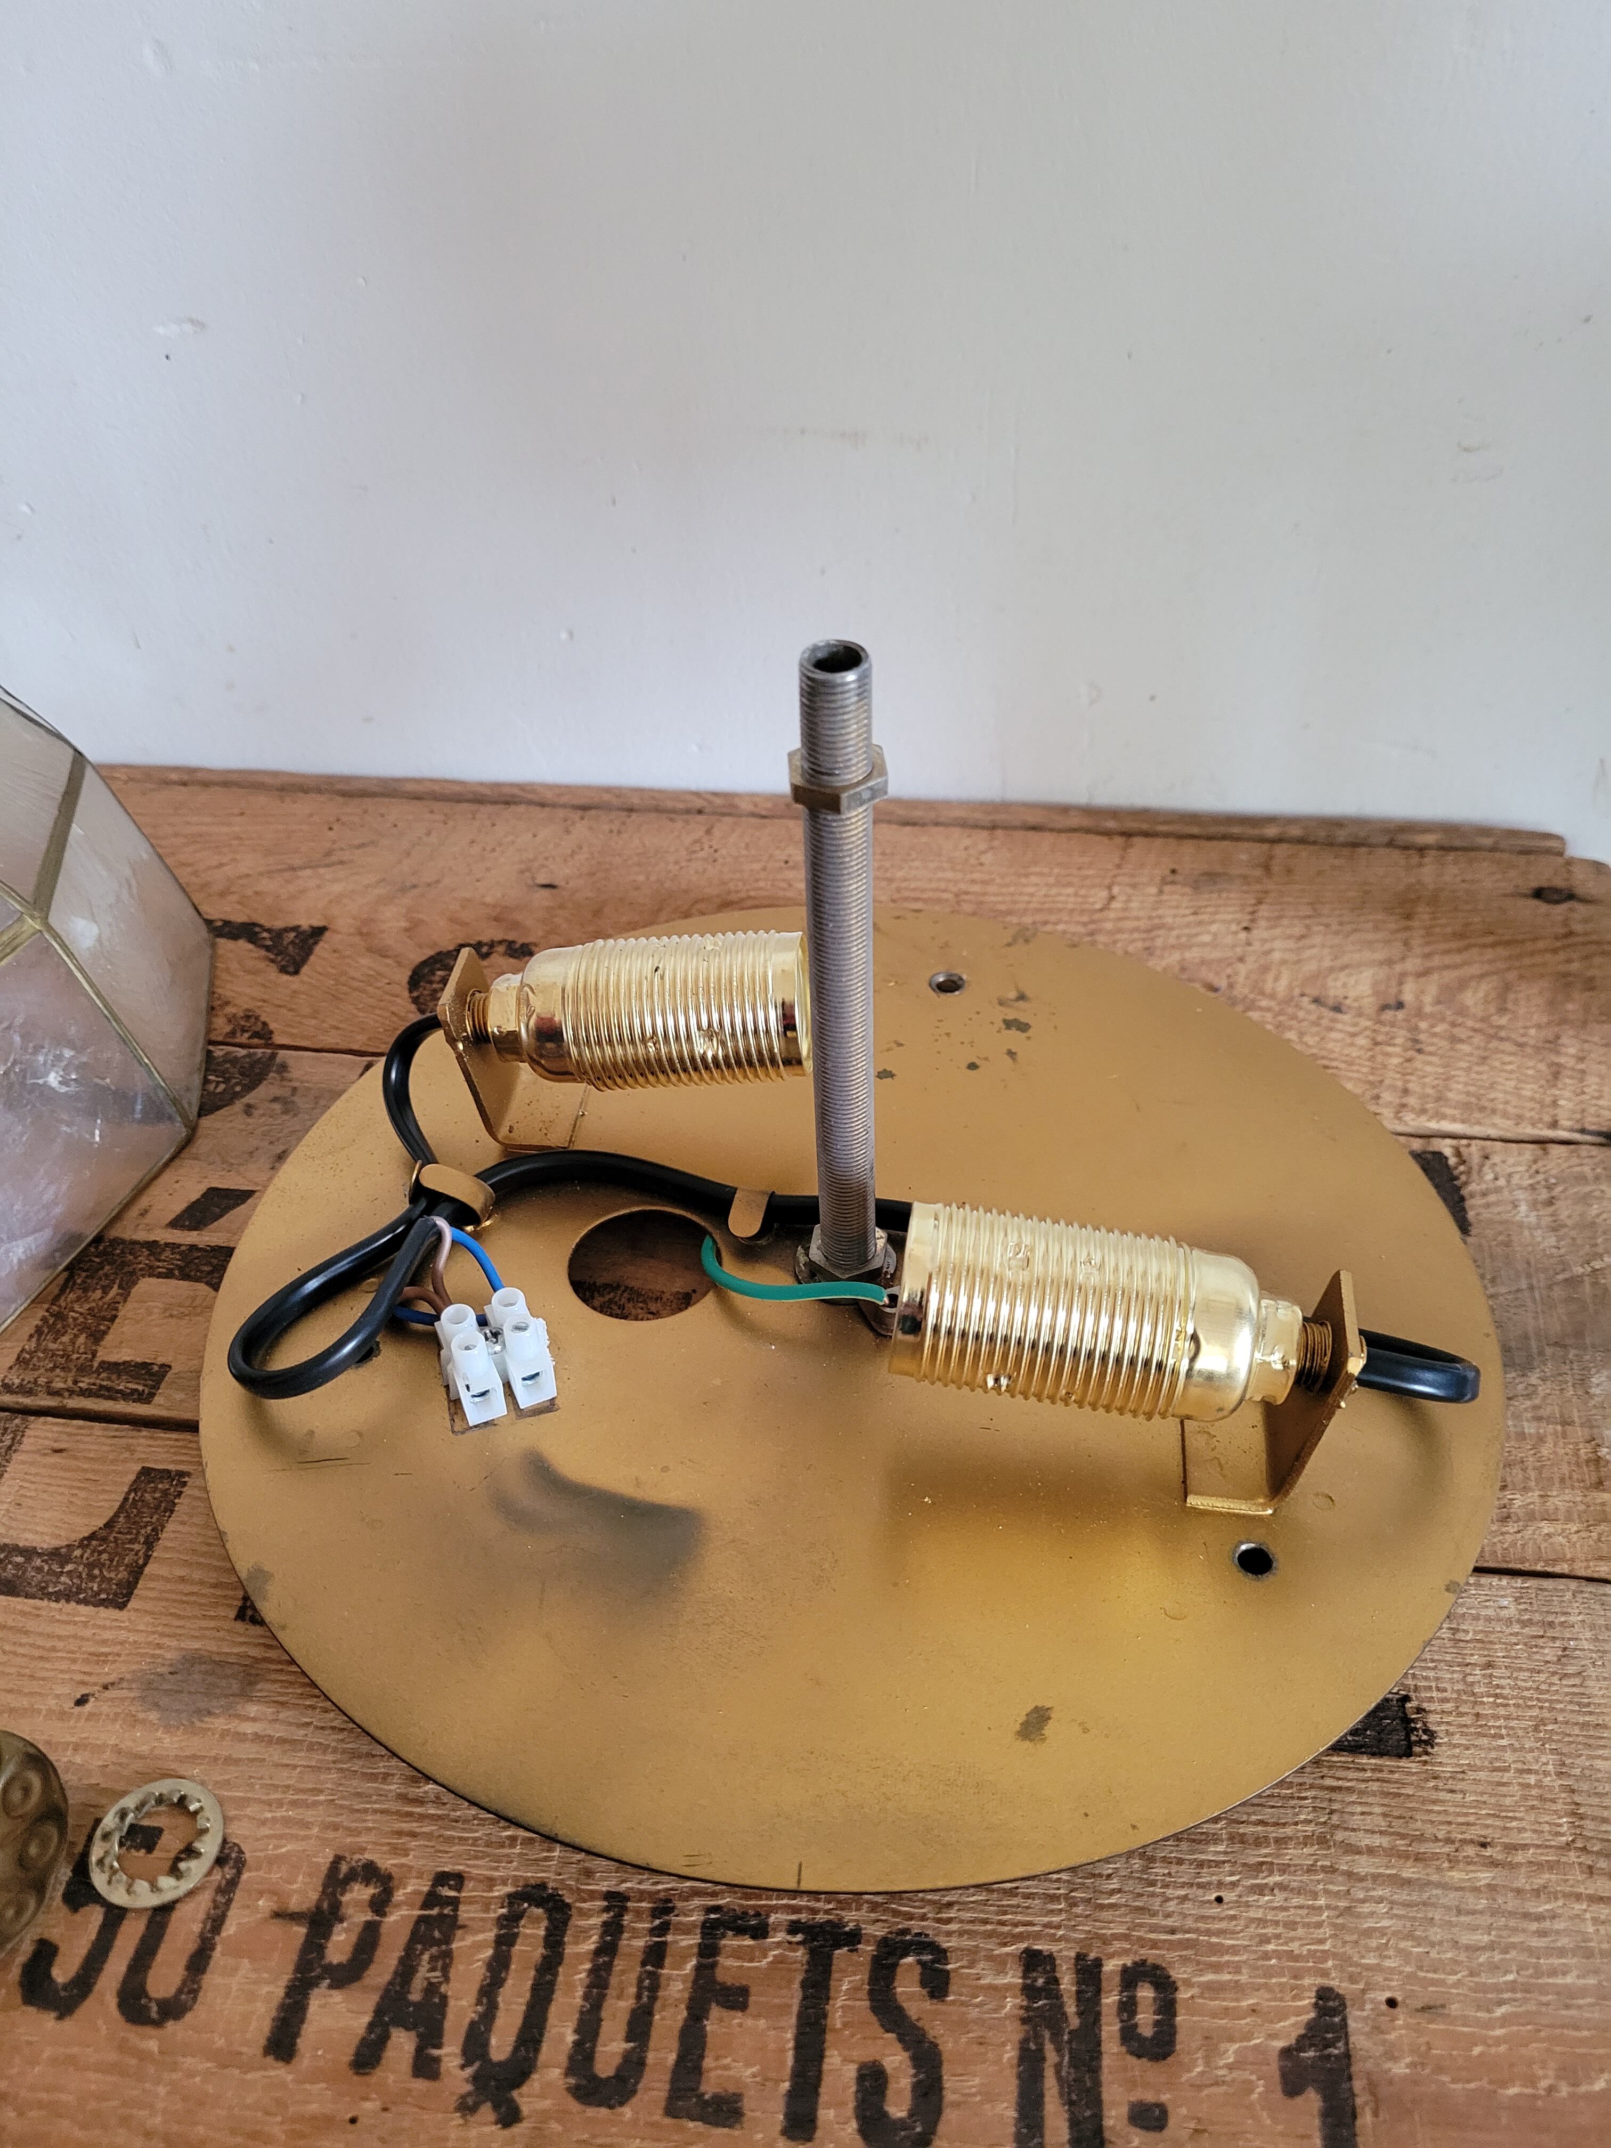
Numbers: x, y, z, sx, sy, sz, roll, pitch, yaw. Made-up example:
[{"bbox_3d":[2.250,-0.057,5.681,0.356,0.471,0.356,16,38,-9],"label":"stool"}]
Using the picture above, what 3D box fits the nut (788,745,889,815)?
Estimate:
[{"bbox_3d":[0.005,-0.042,0.227,0.014,0.004,0.016,-4,41,-2],"label":"nut"}]

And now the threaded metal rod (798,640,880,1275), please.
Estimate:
[{"bbox_3d":[0.006,-0.010,0.254,0.010,0.120,0.010,-1,41,1],"label":"threaded metal rod"}]

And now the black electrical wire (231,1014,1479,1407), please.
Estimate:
[{"bbox_3d":[0.008,0.028,0.279,0.207,0.033,0.081,3,41,5],"label":"black electrical wire"}]

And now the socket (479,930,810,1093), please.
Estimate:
[{"bbox_3d":[-0.031,-0.011,0.300,0.062,0.028,0.028,-3,41,4],"label":"socket"}]

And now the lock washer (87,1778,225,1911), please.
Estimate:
[{"bbox_3d":[-0.089,0.105,0.220,0.018,0.002,0.018,-1,41,1],"label":"lock washer"}]

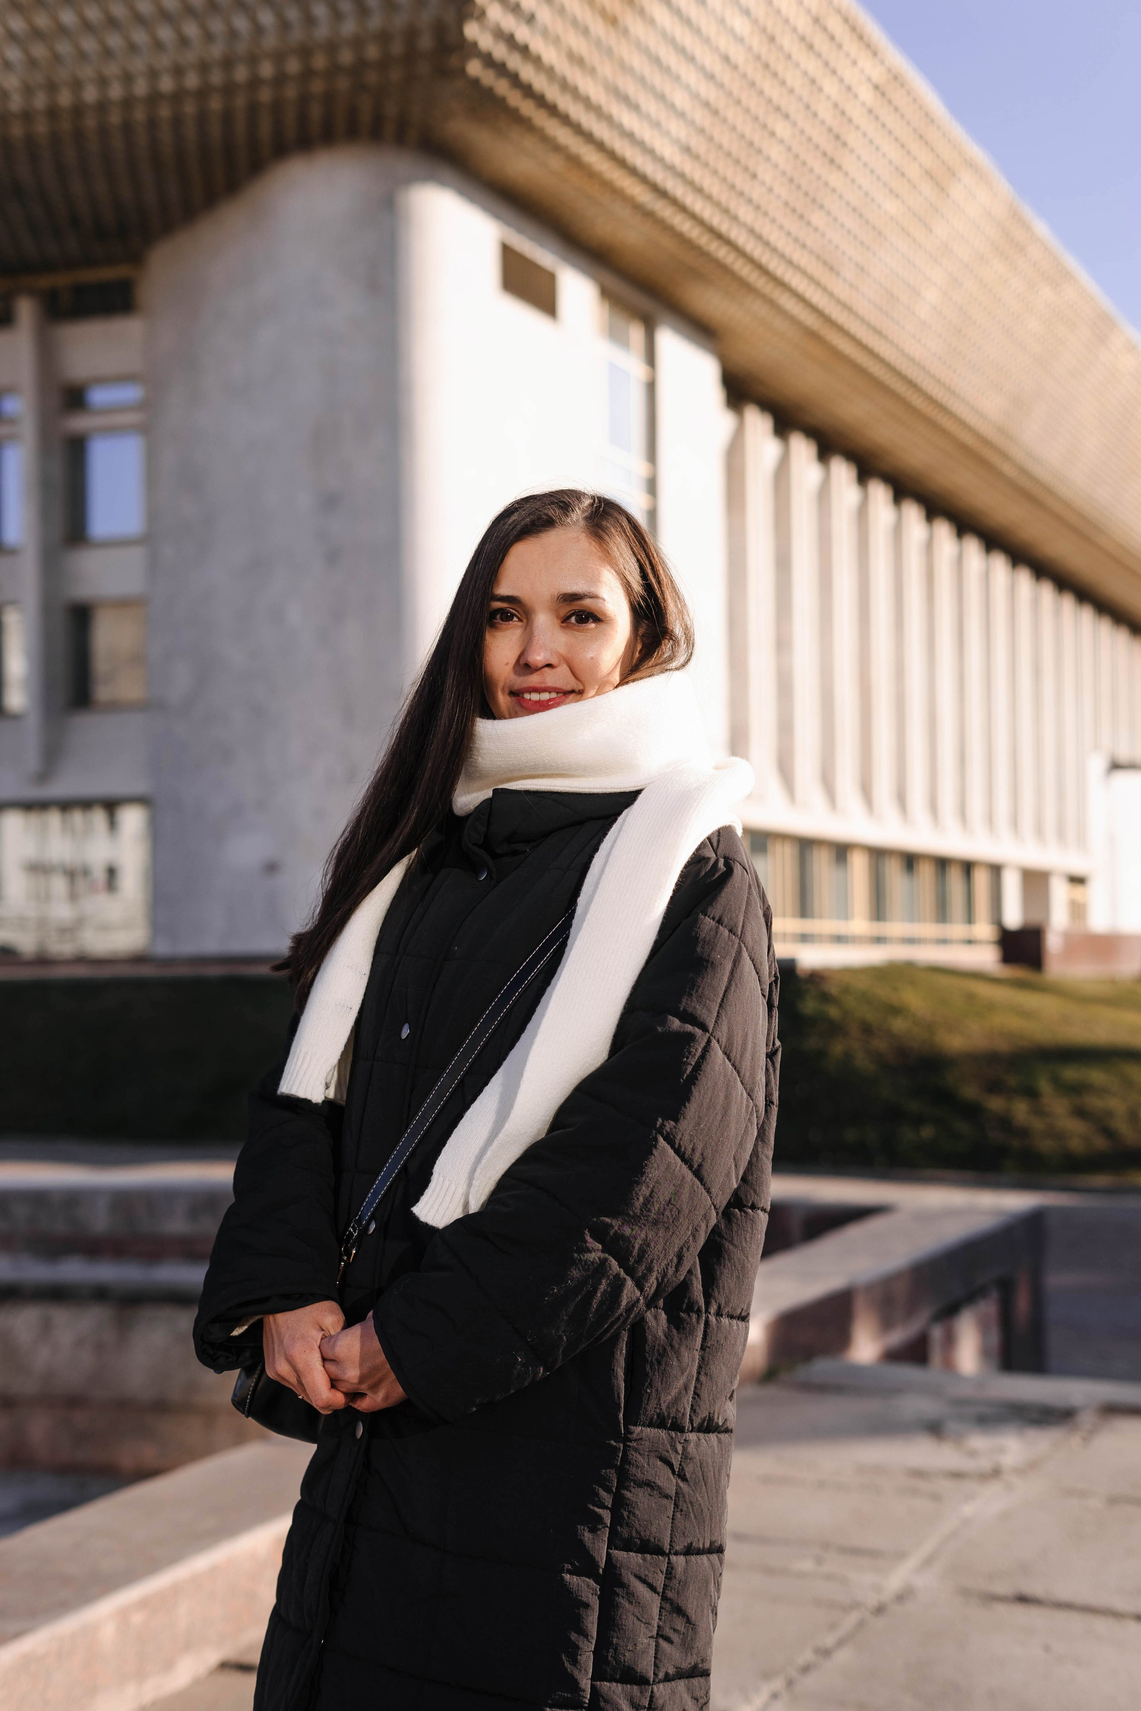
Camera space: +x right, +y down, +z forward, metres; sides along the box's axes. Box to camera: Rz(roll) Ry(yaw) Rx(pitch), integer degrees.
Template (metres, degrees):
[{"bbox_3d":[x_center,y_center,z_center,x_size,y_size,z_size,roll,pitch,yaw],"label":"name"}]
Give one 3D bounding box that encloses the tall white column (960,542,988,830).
[{"bbox_3d":[13.297,-5.564,78.230,0.650,9.883,1.100,-2,-3,25],"label":"tall white column"}]

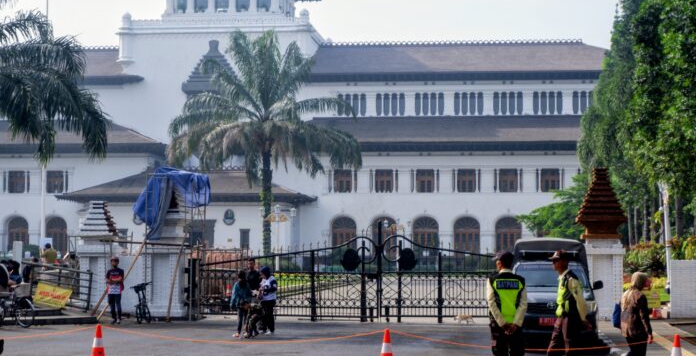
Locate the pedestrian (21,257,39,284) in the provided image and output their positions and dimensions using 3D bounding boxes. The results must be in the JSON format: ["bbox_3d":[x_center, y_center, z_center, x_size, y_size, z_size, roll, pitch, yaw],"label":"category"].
[{"bbox_3d":[-8.431,2.820,34.800,0.450,1.400,0.450,2,-4,-26],"label":"pedestrian"}]

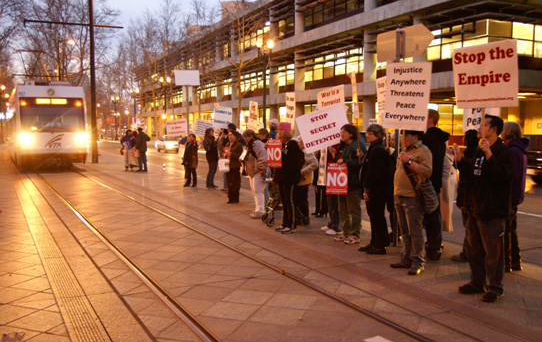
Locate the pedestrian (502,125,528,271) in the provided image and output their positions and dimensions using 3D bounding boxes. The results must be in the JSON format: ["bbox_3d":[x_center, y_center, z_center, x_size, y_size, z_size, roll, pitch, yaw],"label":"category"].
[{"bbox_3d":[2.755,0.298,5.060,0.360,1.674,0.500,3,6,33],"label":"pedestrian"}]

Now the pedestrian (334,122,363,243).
[{"bbox_3d":[1.115,0.178,6.491,0.420,1.686,0.480,-2,5,-25],"label":"pedestrian"}]

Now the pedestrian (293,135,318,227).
[{"bbox_3d":[0.579,0.157,7.782,0.420,1.508,0.500,-3,6,-30],"label":"pedestrian"}]

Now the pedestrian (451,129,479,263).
[{"bbox_3d":[2.374,0.300,5.564,0.420,1.604,0.480,2,5,17],"label":"pedestrian"}]

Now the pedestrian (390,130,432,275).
[{"bbox_3d":[1.617,0.302,5.133,0.440,1.664,0.540,-3,5,-25],"label":"pedestrian"}]

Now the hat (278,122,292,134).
[{"bbox_3d":[0.231,-0.691,7.170,0.250,0.200,0.200,-2,5,-25],"label":"hat"}]

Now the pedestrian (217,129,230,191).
[{"bbox_3d":[-1.287,-0.291,12.222,0.420,1.634,0.480,-2,5,-17],"label":"pedestrian"}]

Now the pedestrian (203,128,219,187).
[{"bbox_3d":[-1.742,-0.374,12.994,0.380,1.693,0.480,2,5,22],"label":"pedestrian"}]

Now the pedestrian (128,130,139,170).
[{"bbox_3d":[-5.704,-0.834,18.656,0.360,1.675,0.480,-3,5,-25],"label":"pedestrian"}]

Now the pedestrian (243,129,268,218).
[{"bbox_3d":[-0.288,0.040,8.493,0.480,1.626,0.500,-2,5,-22],"label":"pedestrian"}]

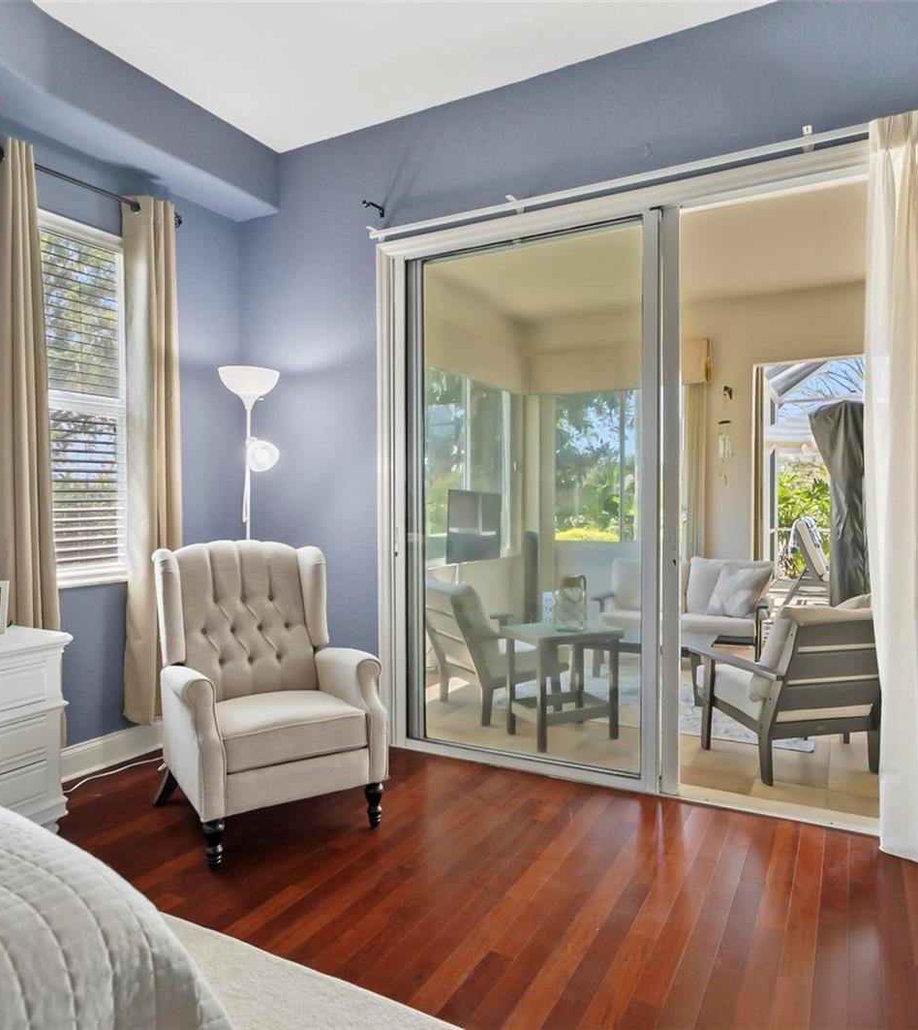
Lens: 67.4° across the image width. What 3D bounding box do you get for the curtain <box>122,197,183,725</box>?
[{"bbox_3d":[-1.418,-0.239,3.211,0.110,2.390,0.280,0,1,30],"label":"curtain"}]

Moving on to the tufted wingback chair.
[{"bbox_3d":[-0.758,0.631,2.696,0.710,1.020,0.860,-1,1,-30],"label":"tufted wingback chair"}]

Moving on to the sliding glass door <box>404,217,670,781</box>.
[{"bbox_3d":[0.293,-0.063,3.073,1.240,2.340,0.050,0,1,27],"label":"sliding glass door"}]

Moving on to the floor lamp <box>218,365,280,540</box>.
[{"bbox_3d":[-0.977,0.229,3.210,0.280,1.810,0.290,-1,1,-30],"label":"floor lamp"}]

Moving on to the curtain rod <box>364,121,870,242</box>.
[{"bbox_3d":[0.761,-1.348,2.680,2.600,0.070,0.100,0,1,27],"label":"curtain rod"}]

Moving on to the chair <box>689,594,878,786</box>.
[{"bbox_3d":[1.576,0.781,3.223,0.670,0.770,0.730,0,1,-14],"label":"chair"}]

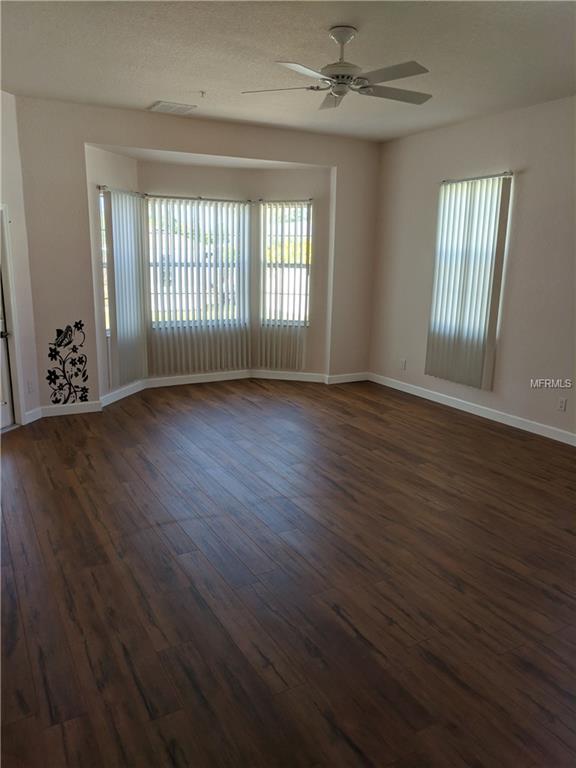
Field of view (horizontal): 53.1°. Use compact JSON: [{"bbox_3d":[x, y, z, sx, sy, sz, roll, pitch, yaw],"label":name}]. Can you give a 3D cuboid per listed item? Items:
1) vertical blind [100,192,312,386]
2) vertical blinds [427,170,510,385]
[{"bbox_3d":[-0.953,-1.130,6.935,2.573,2.144,0.729,-6,15,-28],"label":"vertical blind"},{"bbox_3d":[1.893,-1.063,6.166,0.106,2.157,1.017,-6,15,-28],"label":"vertical blinds"}]

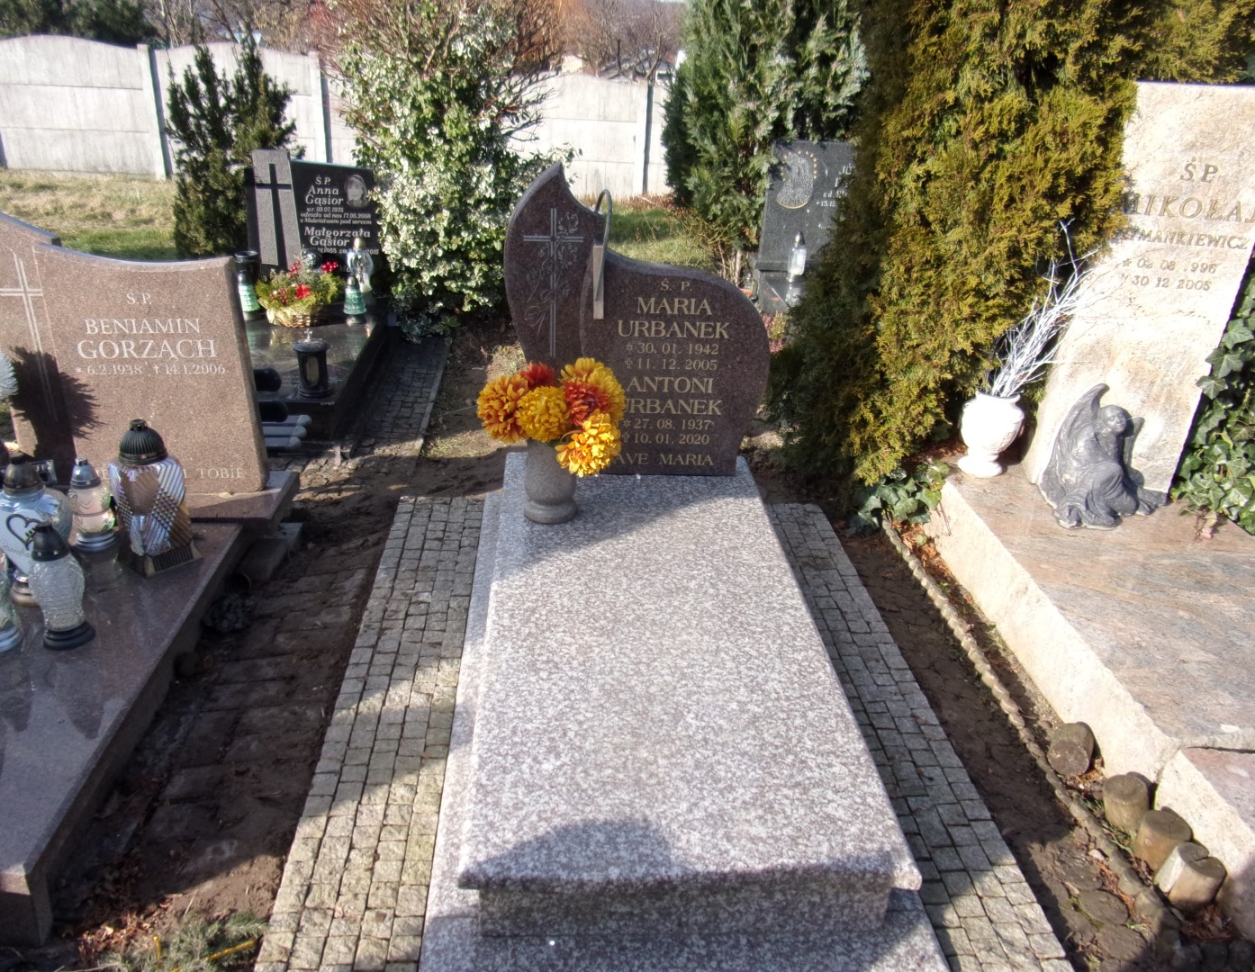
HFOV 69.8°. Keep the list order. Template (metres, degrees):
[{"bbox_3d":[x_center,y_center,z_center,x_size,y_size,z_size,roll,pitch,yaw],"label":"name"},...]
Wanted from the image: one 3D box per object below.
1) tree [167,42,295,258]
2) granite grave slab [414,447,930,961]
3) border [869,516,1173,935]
[{"bbox_3d":[-2.712,-2.245,6.186,0.840,1.460,0.820,1,27,-5],"label":"tree"},{"bbox_3d":[0.040,0.411,2.213,0.873,0.340,1.740,1,27,-5],"label":"granite grave slab"},{"bbox_3d":[0.993,0.506,2.484,0.060,0.080,1.620,-1,27,-8],"label":"border"}]

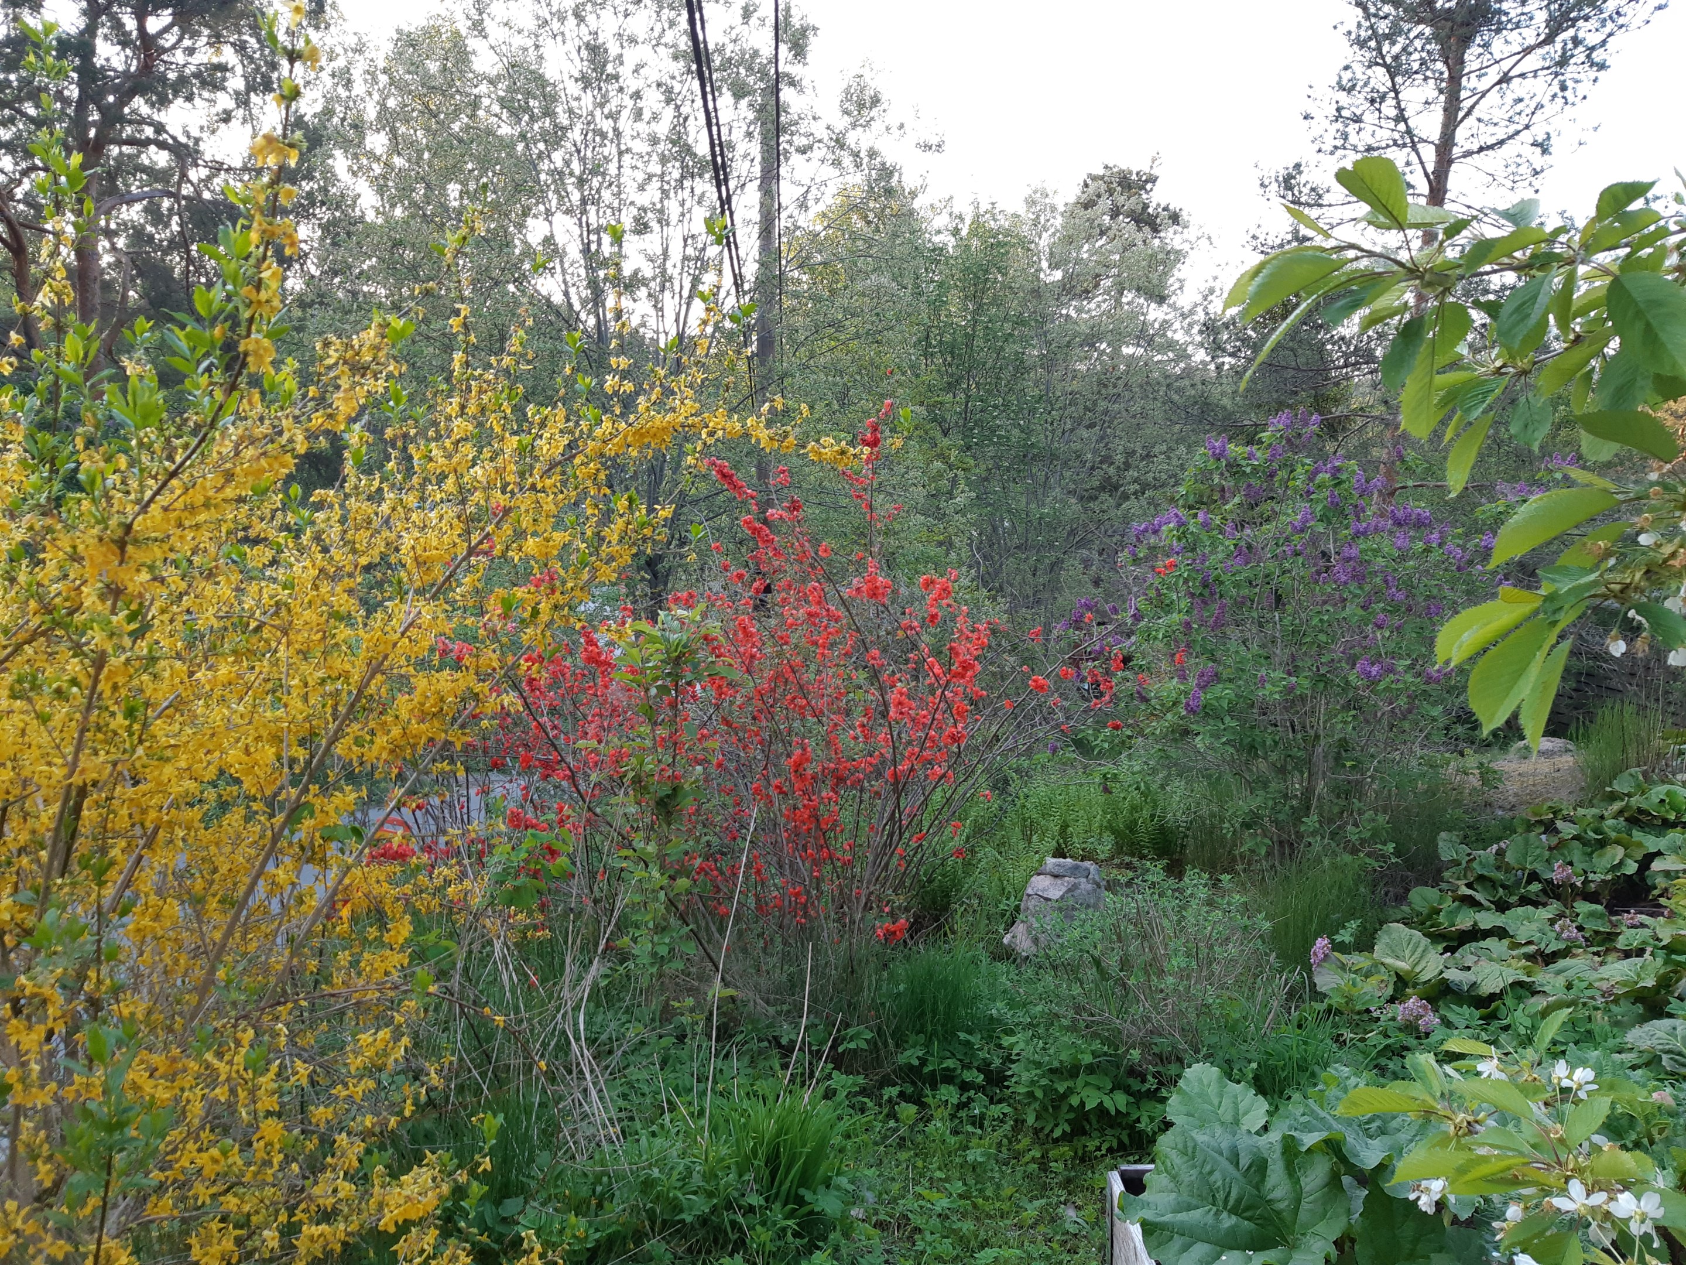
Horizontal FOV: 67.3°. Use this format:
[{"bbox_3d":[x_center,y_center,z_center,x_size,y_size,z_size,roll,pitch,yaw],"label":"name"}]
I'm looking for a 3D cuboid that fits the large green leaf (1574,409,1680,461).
[{"bbox_3d":[0.483,-0.121,0.780,0.068,0.028,0.025,25,22,6],"label":"large green leaf"}]

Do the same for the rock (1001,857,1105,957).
[{"bbox_3d":[0.832,1.084,4.950,0.390,0.410,0.360,1,2,10],"label":"rock"}]

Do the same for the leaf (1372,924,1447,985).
[{"bbox_3d":[1.767,1.002,3.950,0.225,0.180,0.150,1,2,24],"label":"leaf"}]

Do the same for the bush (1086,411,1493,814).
[{"bbox_3d":[2.429,-0.061,6.900,2.100,2.250,1.950,1,2,19],"label":"bush"}]

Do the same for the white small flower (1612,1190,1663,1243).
[{"bbox_3d":[0.502,0.369,0.800,0.031,0.031,0.022,0,2,0],"label":"white small flower"}]

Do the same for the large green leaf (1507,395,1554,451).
[{"bbox_3d":[0.478,-0.146,0.880,0.032,0.041,0.022,0,5,0],"label":"large green leaf"}]

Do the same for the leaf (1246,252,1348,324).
[{"bbox_3d":[0.314,-0.239,0.880,0.080,0.033,0.025,-31,-36,-6],"label":"leaf"}]

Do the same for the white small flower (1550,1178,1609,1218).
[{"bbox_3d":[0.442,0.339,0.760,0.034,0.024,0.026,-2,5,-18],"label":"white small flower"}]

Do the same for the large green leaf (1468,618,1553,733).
[{"bbox_3d":[0.423,0.027,0.800,0.042,0.083,0.025,30,0,22],"label":"large green leaf"}]

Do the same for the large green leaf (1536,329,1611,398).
[{"bbox_3d":[0.548,-0.202,0.950,0.056,0.051,0.035,1,2,30],"label":"large green leaf"}]

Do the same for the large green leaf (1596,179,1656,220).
[{"bbox_3d":[0.544,-0.301,0.880,0.050,0.026,0.025,-36,25,-6],"label":"large green leaf"}]

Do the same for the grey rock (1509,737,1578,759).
[{"bbox_3d":[5.518,0.915,10.000,0.530,0.200,0.420,1,2,29],"label":"grey rock"}]

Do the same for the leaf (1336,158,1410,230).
[{"bbox_3d":[0.398,-0.330,0.950,0.053,0.053,0.030,1,2,22],"label":"leaf"}]

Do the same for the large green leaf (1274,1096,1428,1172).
[{"bbox_3d":[0.902,0.890,2.250,0.270,0.150,0.230,1,2,22],"label":"large green leaf"}]

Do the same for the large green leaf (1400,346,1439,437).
[{"bbox_3d":[0.387,-0.161,0.850,0.030,0.062,0.022,2,5,21],"label":"large green leaf"}]

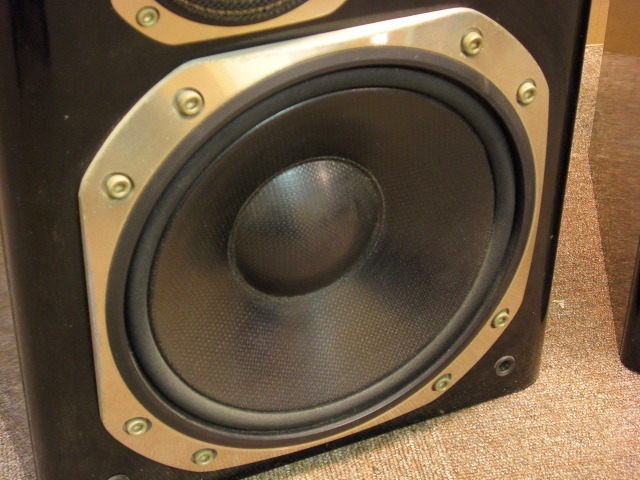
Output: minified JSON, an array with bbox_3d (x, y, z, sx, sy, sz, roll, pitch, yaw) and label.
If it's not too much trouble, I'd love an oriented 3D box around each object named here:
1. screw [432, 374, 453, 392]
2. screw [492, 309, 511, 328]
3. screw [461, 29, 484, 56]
[{"bbox_3d":[0.085,0.100,0.986,0.013,0.013,0.006,-14,38,-21],"label":"screw"},{"bbox_3d":[0.125,0.054,0.977,0.013,0.013,0.006,-14,38,-21],"label":"screw"},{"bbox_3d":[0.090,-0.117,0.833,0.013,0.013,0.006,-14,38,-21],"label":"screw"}]

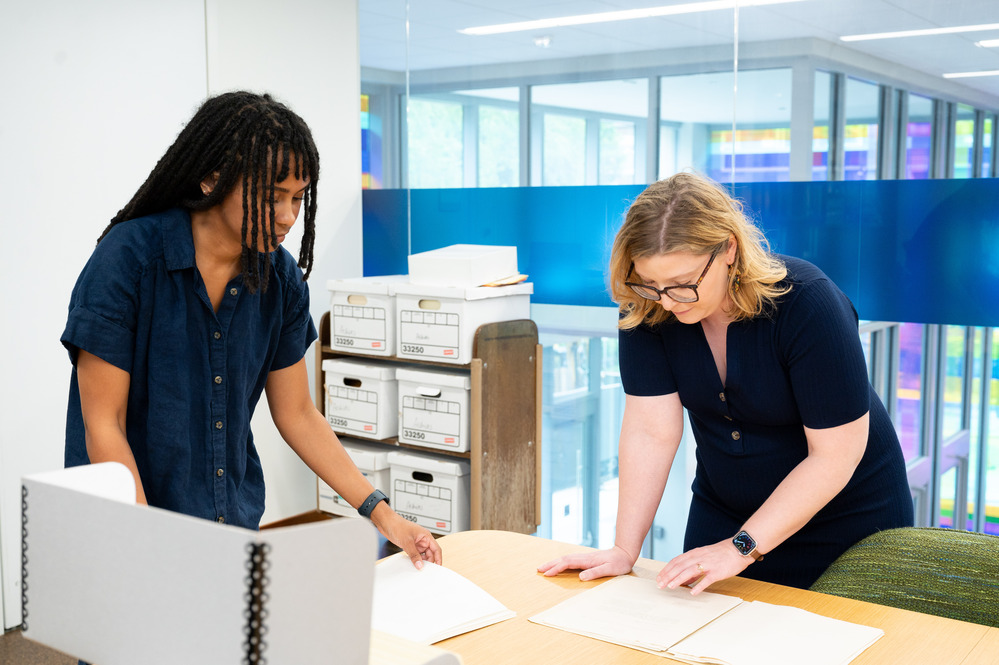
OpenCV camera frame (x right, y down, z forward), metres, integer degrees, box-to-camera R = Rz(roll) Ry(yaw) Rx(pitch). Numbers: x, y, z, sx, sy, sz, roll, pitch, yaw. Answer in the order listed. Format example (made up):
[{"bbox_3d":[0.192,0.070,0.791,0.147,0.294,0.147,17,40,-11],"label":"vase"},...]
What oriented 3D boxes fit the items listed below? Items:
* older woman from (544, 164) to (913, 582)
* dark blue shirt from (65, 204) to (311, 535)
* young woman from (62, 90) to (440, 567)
[{"bbox_3d":[0.469,0.442,2.286,0.600,1.510,0.640,3,7,28],"label":"older woman"},{"bbox_3d":[-0.614,0.099,2.227,0.470,0.690,0.380,-6,9,-44],"label":"dark blue shirt"},{"bbox_3d":[-0.505,0.373,2.222,0.550,1.660,0.570,-6,9,-44],"label":"young woman"}]

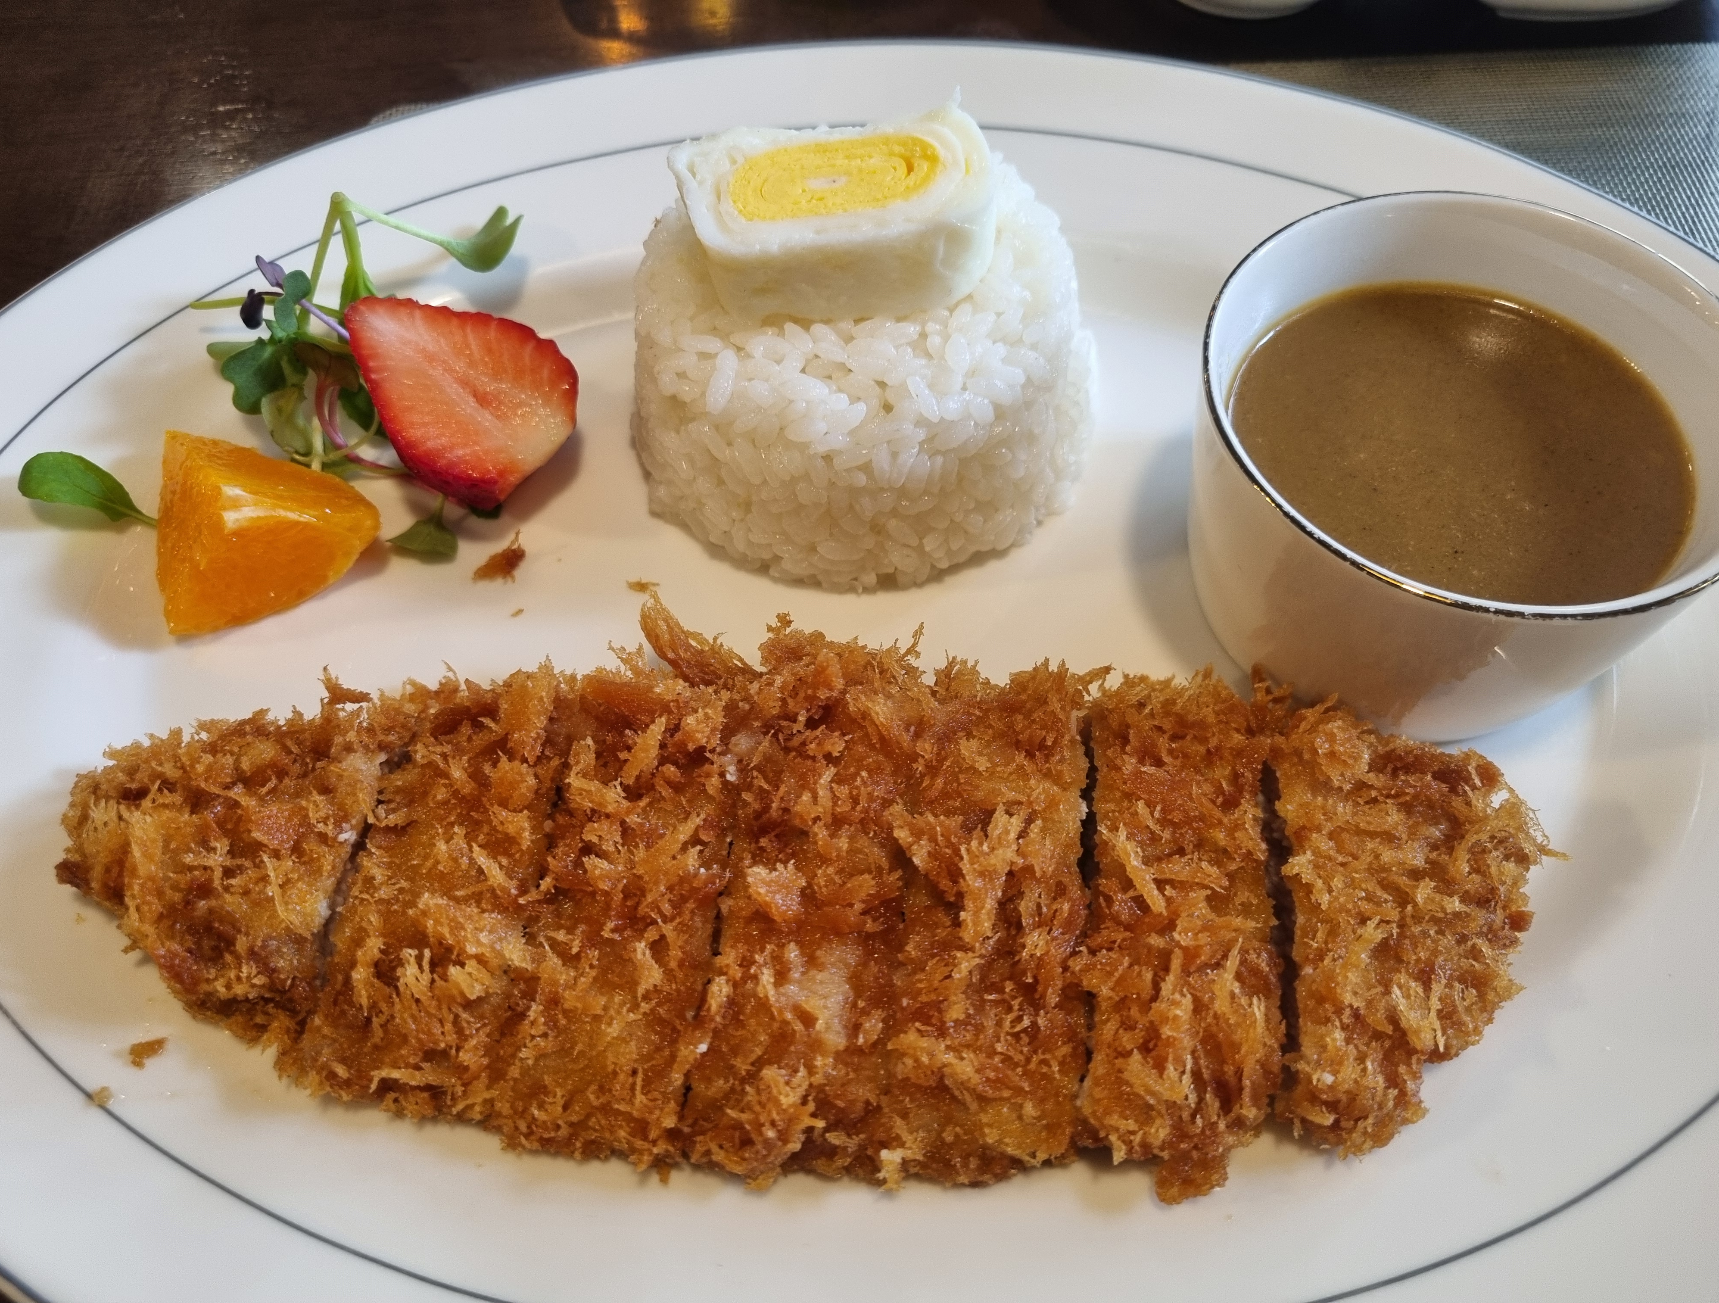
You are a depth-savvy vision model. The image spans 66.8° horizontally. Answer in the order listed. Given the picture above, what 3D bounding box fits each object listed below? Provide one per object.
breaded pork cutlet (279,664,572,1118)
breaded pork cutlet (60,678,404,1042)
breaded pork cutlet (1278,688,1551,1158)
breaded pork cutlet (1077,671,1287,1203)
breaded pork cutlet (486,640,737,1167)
[{"bbox_3d":[-0.062,0.033,0.194,0.033,0.016,0.069,3,60,5],"label":"breaded pork cutlet"},{"bbox_3d":[-0.096,0.030,0.197,0.049,0.015,0.052,6,60,6],"label":"breaded pork cutlet"},{"bbox_3d":[0.077,0.039,0.185,0.036,0.015,0.063,6,60,6],"label":"breaded pork cutlet"},{"bbox_3d":[0.046,0.037,0.186,0.028,0.016,0.076,5,60,6],"label":"breaded pork cutlet"},{"bbox_3d":[-0.034,0.034,0.191,0.030,0.017,0.077,1,59,3],"label":"breaded pork cutlet"}]

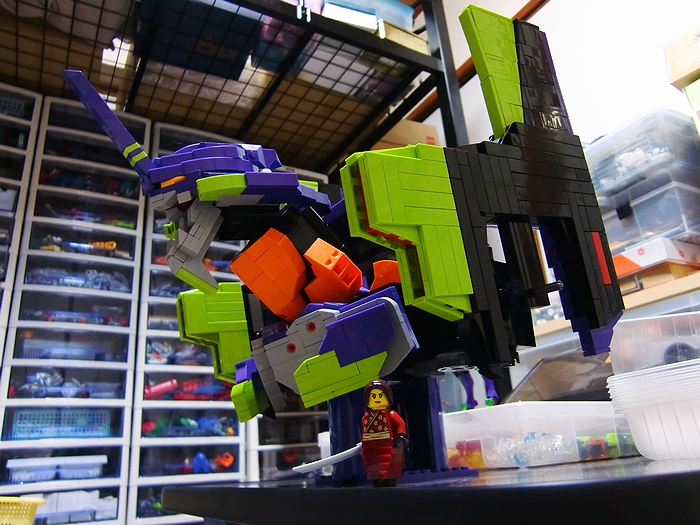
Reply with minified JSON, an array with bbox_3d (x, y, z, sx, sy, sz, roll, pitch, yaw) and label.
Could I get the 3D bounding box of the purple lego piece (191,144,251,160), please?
[{"bbox_3d":[-0.076,-0.064,0.330,0.033,0.009,0.008,-9,-9,-36],"label":"purple lego piece"}]

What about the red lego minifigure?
[{"bbox_3d":[0.015,0.075,0.249,0.022,0.045,0.012,-17,-23,31],"label":"red lego minifigure"}]

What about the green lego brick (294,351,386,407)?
[{"bbox_3d":[-0.004,0.063,0.303,0.047,0.022,0.010,-12,-8,-36],"label":"green lego brick"}]

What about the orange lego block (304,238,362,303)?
[{"bbox_3d":[-0.010,0.005,0.335,0.033,0.024,0.017,34,-31,-21],"label":"orange lego block"}]

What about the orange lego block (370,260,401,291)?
[{"bbox_3d":[0.022,0.008,0.355,0.018,0.017,0.015,-13,-7,-36],"label":"orange lego block"}]

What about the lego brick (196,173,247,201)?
[{"bbox_3d":[-0.073,-0.043,0.320,0.028,0.011,0.014,-8,-10,-35],"label":"lego brick"}]

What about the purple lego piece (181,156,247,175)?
[{"bbox_3d":[-0.076,-0.054,0.320,0.037,0.009,0.008,-9,-9,-36],"label":"purple lego piece"}]

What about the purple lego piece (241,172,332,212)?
[{"bbox_3d":[-0.039,-0.042,0.336,0.050,0.016,0.018,-3,-13,-35],"label":"purple lego piece"}]

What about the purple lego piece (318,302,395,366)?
[{"bbox_3d":[0.004,0.040,0.313,0.038,0.025,0.010,-15,-6,-36],"label":"purple lego piece"}]

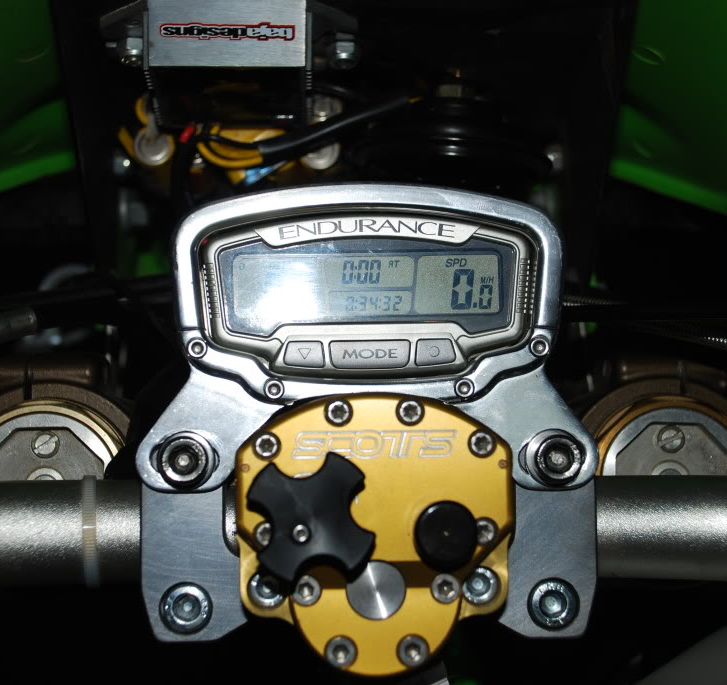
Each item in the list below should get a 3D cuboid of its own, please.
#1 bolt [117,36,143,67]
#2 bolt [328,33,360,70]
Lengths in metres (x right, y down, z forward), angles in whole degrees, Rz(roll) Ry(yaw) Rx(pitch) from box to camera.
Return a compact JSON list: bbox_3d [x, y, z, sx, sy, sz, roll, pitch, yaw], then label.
[{"bbox_3d":[-0.089,-0.112,0.655,0.012,0.012,0.012,-1,60,0],"label":"bolt"},{"bbox_3d":[-0.007,-0.112,0.655,0.012,0.012,0.012,-1,60,0],"label":"bolt"}]

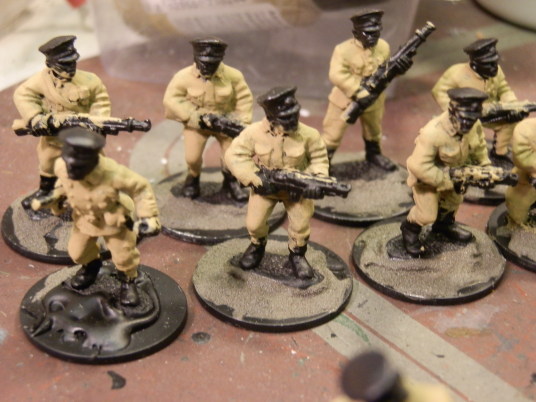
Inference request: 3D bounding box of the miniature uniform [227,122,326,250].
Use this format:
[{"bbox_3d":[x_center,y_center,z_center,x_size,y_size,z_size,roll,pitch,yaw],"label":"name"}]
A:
[{"bbox_3d":[0.001,-0.001,0.144,0.017,0.023,0.013,-4,31,-10],"label":"miniature uniform"}]

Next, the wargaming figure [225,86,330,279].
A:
[{"bbox_3d":[0.002,-0.002,0.143,0.017,0.031,0.013,-4,31,-10],"label":"wargaming figure"}]

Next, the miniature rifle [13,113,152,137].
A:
[{"bbox_3d":[-0.032,-0.013,0.161,0.024,0.004,0.003,3,30,7],"label":"miniature rifle"}]

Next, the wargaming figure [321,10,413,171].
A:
[{"bbox_3d":[0.019,-0.021,0.175,0.018,0.030,0.014,-11,33,-21],"label":"wargaming figure"}]

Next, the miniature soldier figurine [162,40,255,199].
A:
[{"bbox_3d":[-0.011,-0.014,0.165,0.017,0.030,0.012,-2,30,-5],"label":"miniature soldier figurine"}]

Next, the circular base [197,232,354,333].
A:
[{"bbox_3d":[0.001,0.012,0.151,0.025,0.002,0.025,1,30,-1],"label":"circular base"}]

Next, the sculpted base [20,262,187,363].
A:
[{"bbox_3d":[-0.025,0.015,0.143,0.025,0.003,0.025,2,30,0],"label":"sculpted base"}]

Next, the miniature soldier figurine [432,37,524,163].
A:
[{"bbox_3d":[0.039,-0.018,0.175,0.018,0.028,0.015,-14,34,-26],"label":"miniature soldier figurine"}]

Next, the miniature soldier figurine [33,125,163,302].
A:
[{"bbox_3d":[-0.025,0.002,0.138,0.019,0.028,0.014,3,30,3],"label":"miniature soldier figurine"}]

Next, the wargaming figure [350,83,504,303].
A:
[{"bbox_3d":[0.027,-0.003,0.150,0.025,0.031,0.025,-22,38,-35],"label":"wargaming figure"}]

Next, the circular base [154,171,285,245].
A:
[{"bbox_3d":[-0.009,0.000,0.171,0.025,0.002,0.025,1,30,0],"label":"circular base"}]

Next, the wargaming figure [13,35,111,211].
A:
[{"bbox_3d":[-0.036,-0.014,0.163,0.018,0.030,0.013,-8,31,-15],"label":"wargaming figure"}]

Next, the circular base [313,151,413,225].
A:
[{"bbox_3d":[0.016,-0.003,0.177,0.025,0.002,0.025,2,30,0],"label":"circular base"}]

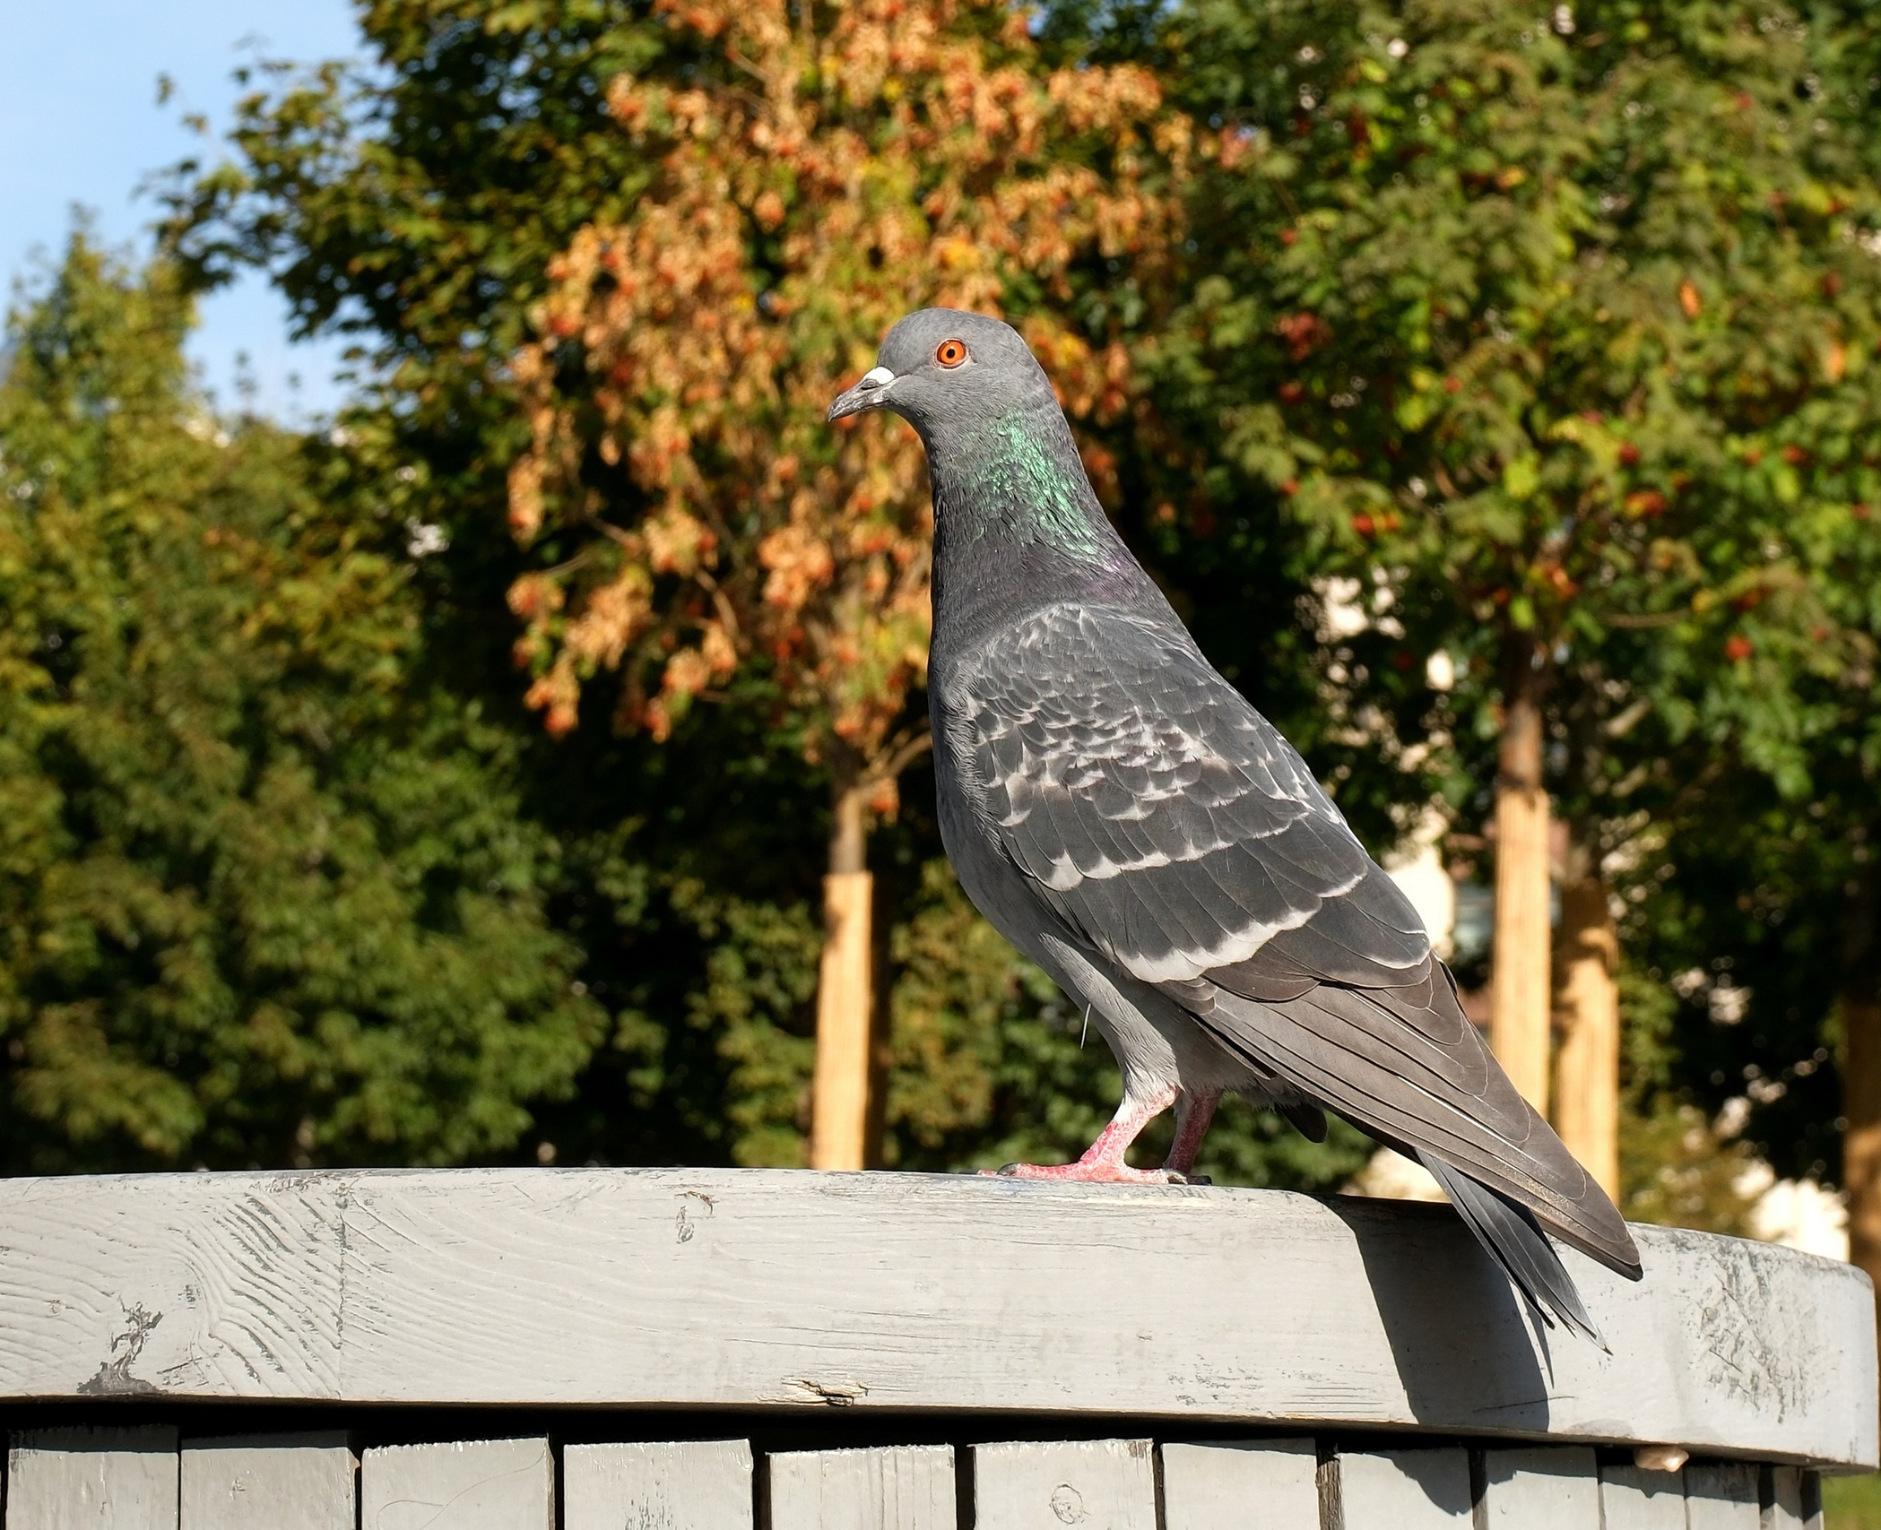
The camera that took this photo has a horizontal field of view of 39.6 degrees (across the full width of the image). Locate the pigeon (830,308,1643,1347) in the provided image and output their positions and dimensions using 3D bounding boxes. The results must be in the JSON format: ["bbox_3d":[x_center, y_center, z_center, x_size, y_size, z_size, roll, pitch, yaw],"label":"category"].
[{"bbox_3d":[0.075,0.015,0.660,0.205,0.262,0.100,-3,-13,16],"label":"pigeon"}]

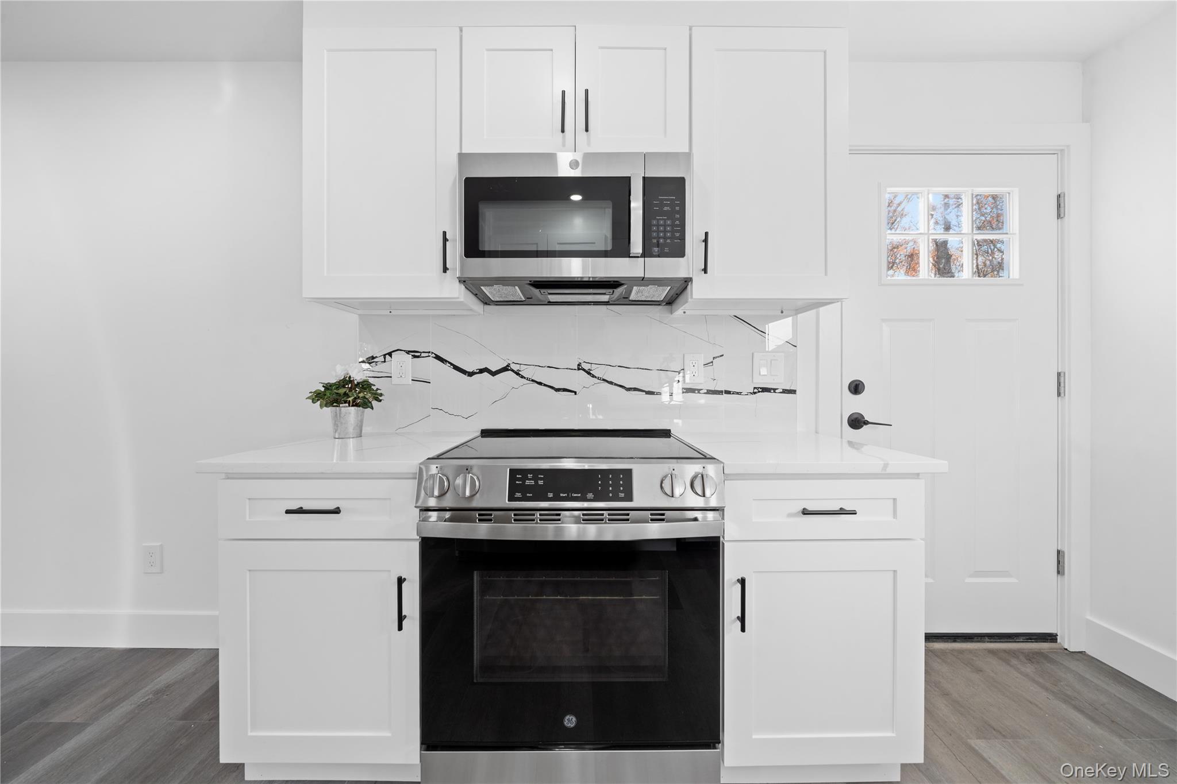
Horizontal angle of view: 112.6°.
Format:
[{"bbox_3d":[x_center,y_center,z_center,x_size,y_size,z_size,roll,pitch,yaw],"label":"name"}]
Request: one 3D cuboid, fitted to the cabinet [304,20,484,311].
[{"bbox_3d":[-0.692,-0.772,1.475,0.528,0.915,0.335,0,1,0],"label":"cabinet"}]

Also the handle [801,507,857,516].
[{"bbox_3d":[0.604,0.302,0.993,0.138,0.013,0.036,0,1,0],"label":"handle"}]

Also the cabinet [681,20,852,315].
[{"bbox_3d":[0.609,-0.772,1.475,0.525,0.915,0.335,0,1,0],"label":"cabinet"}]

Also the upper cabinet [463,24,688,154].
[{"bbox_3d":[-0.042,-1.000,1.475,0.765,0.455,0.335,0,1,0],"label":"upper cabinet"}]

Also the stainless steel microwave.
[{"bbox_3d":[-0.044,-0.568,1.443,0.760,0.415,0.395,0,1,0],"label":"stainless steel microwave"}]

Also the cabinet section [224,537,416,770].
[{"bbox_3d":[-0.693,0.671,1.018,0.513,0.578,0.022,0,1,0],"label":"cabinet section"}]

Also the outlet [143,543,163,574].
[{"bbox_3d":[-1.830,0.700,1.645,0.078,0.124,0.009,0,1,0],"label":"outlet"}]

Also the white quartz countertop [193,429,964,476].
[{"bbox_3d":[-0.043,0.187,1.310,1.878,0.030,0.660,0,1,0],"label":"white quartz countertop"}]

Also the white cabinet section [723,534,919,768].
[{"bbox_3d":[0.605,0.673,1.305,0.515,0.580,0.600,0,0,0],"label":"white cabinet section"}]

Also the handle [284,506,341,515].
[{"bbox_3d":[-0.689,0.299,0.993,0.138,0.013,0.036,0,1,0],"label":"handle"}]

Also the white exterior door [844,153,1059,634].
[{"bbox_3d":[1.520,0.007,1.665,0.910,2.015,0.045,0,1,0],"label":"white exterior door"}]

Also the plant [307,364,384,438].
[{"bbox_3d":[-0.922,0.032,1.487,0.295,0.283,0.280,0,1,0],"label":"plant"}]

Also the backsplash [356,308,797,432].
[{"bbox_3d":[-0.047,-0.089,1.633,1.828,0.520,0.018,0,1,0],"label":"backsplash"}]

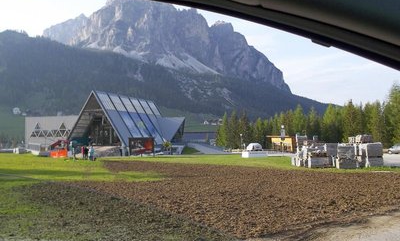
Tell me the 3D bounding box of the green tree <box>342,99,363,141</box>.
[{"bbox_3d":[26.191,0.692,58.000,3.803,8.471,3.803,0,-5,0],"label":"green tree"}]

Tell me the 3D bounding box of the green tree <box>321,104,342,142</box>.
[{"bbox_3d":[23.517,1.028,60.000,3.934,7.958,3.934,0,-5,0],"label":"green tree"}]

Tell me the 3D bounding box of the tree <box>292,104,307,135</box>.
[{"bbox_3d":[19.277,1.114,65.000,2.712,8.428,2.712,0,-5,0],"label":"tree"}]

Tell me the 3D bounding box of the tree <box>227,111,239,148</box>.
[{"bbox_3d":[7.072,1.904,73.000,2.611,8.377,2.611,0,-5,0],"label":"tree"}]

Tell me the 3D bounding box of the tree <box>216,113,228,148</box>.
[{"bbox_3d":[4.896,2.122,73.000,2.611,7.724,2.611,0,-5,0],"label":"tree"}]

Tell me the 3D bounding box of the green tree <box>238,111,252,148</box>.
[{"bbox_3d":[9.764,1.931,72.000,3.005,8.155,3.005,0,-5,0],"label":"green tree"}]

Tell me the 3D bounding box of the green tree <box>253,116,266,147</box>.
[{"bbox_3d":[12.769,2.629,72.000,3.005,6.760,3.005,0,-5,0],"label":"green tree"}]

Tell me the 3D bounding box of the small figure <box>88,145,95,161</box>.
[{"bbox_3d":[-12.267,3.692,38.000,0.520,1.700,0.400,0,-5,0],"label":"small figure"}]

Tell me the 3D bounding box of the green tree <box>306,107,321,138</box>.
[{"bbox_3d":[21.313,1.361,63.000,2.629,7.793,2.629,0,-5,0],"label":"green tree"}]

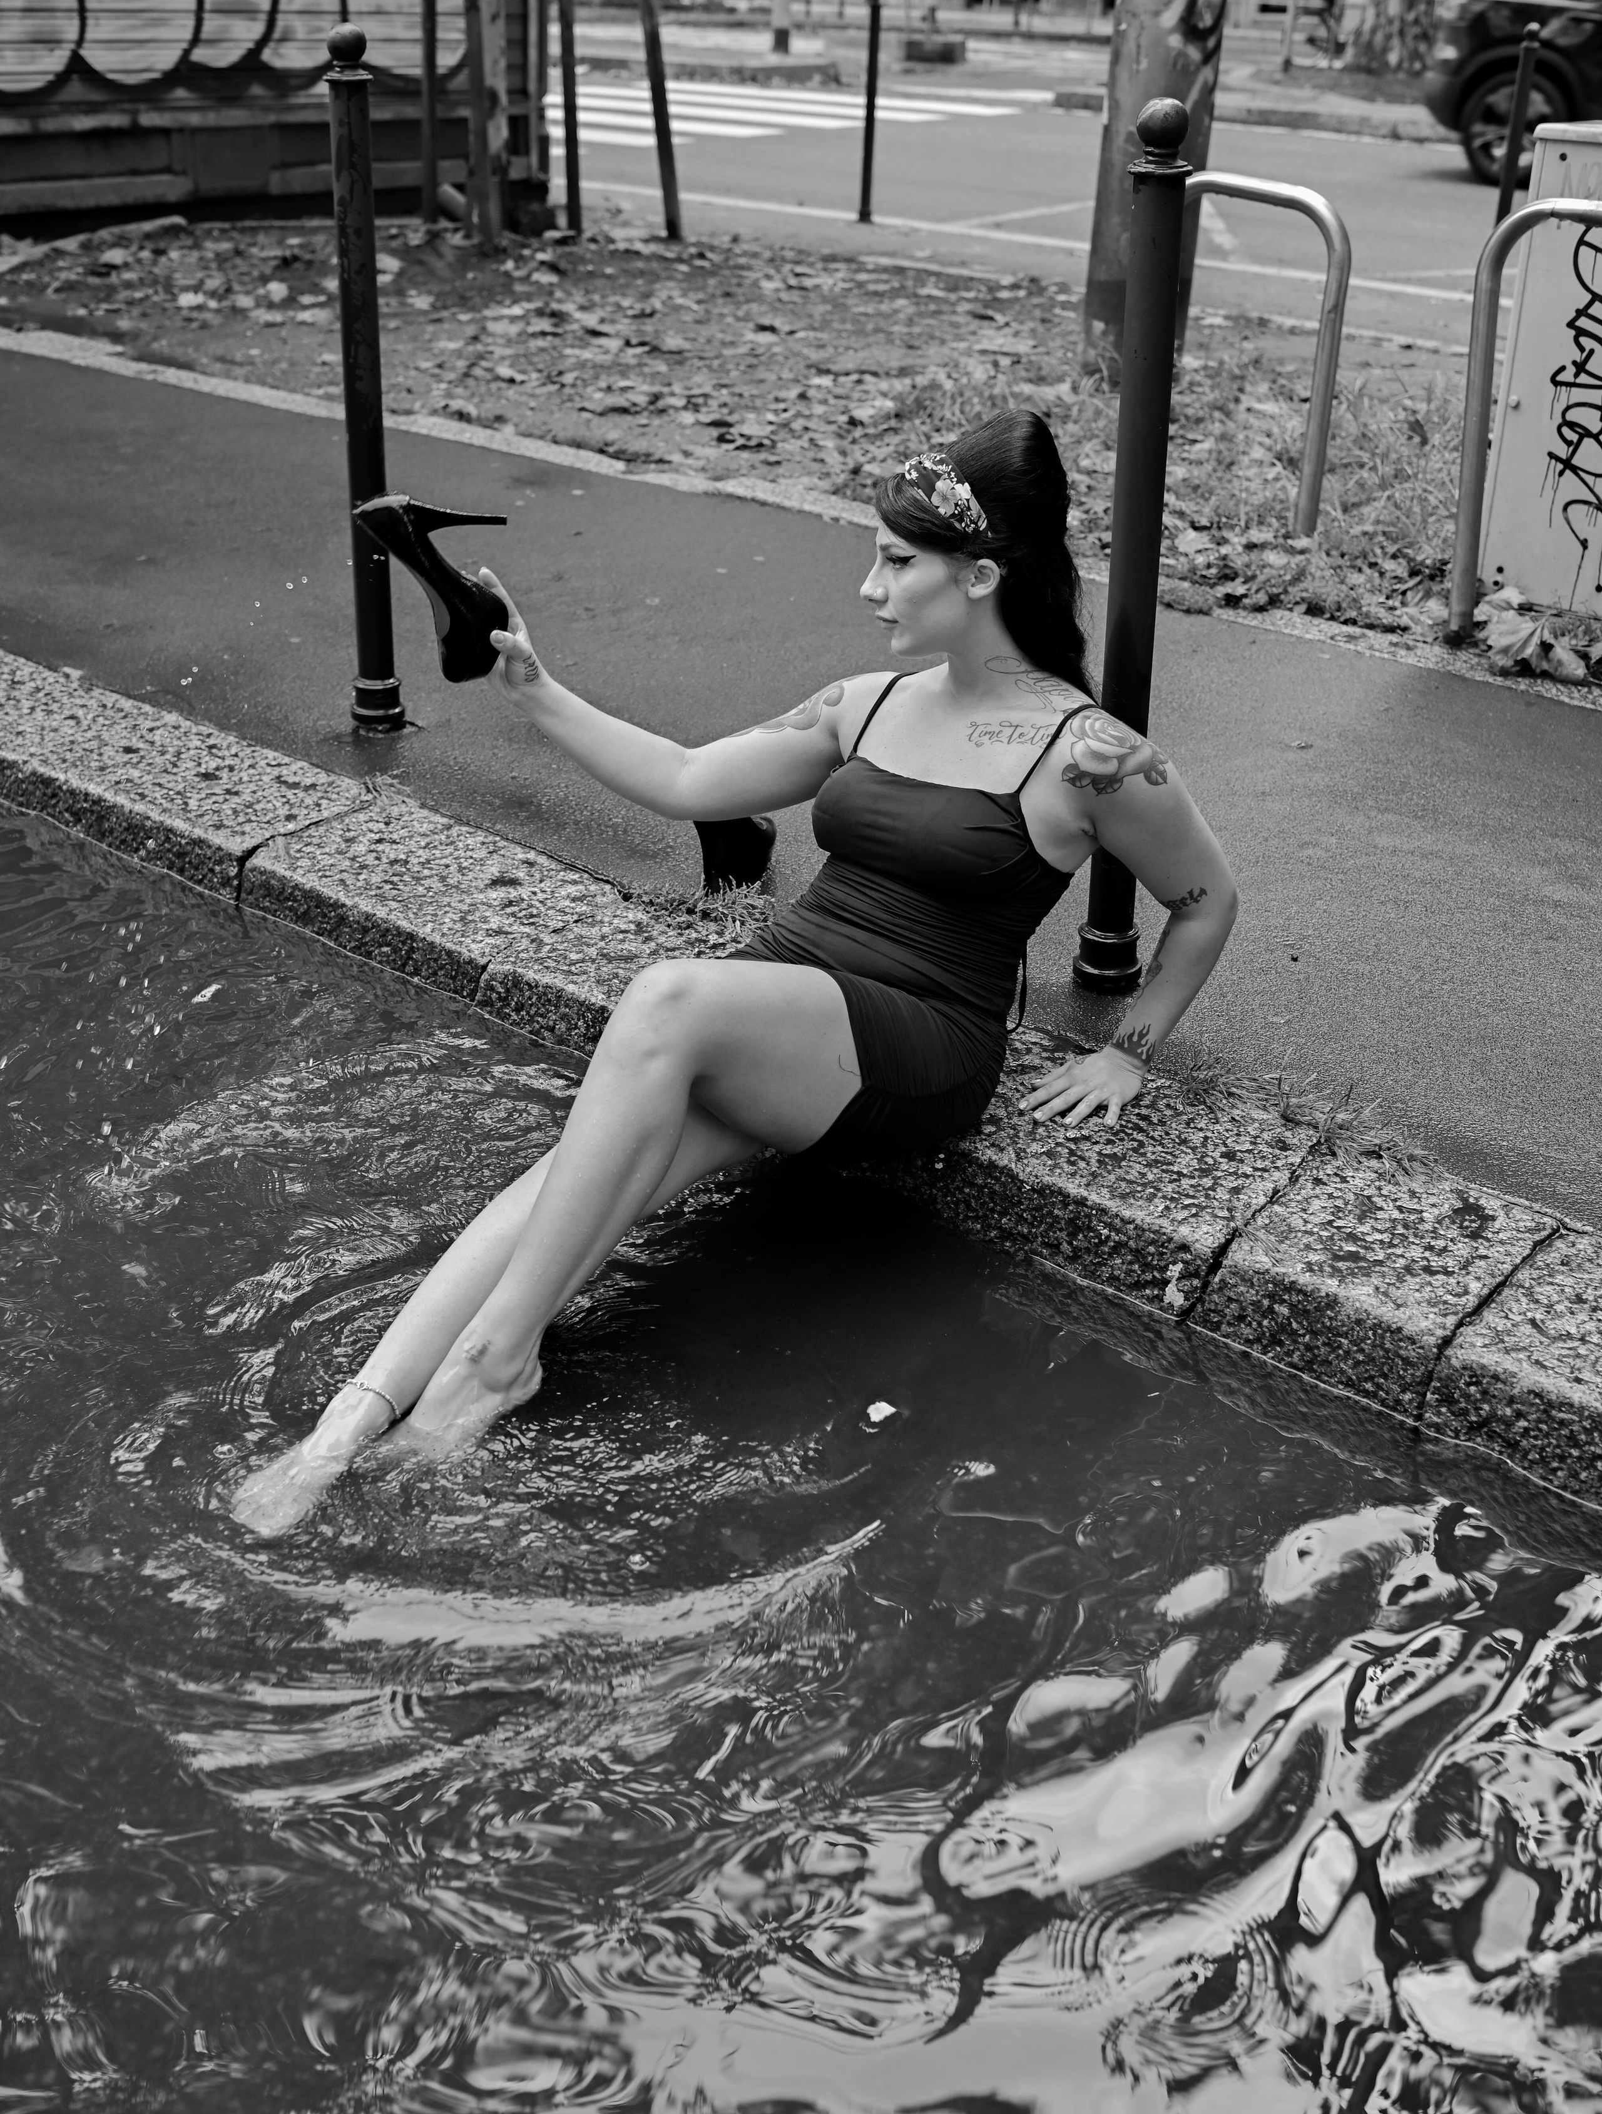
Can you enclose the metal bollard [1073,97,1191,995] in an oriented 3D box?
[{"bbox_3d":[0.415,-0.598,2.918,0.092,1.110,0.092,0,26,0],"label":"metal bollard"}]

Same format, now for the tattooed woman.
[{"bbox_3d":[-0.099,-0.133,2.499,0.620,0.970,1.150,21,33,36],"label":"tattooed woman"}]

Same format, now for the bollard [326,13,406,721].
[{"bbox_3d":[-0.714,-1.076,3.810,0.092,1.110,0.092,2,26,-1],"label":"bollard"}]

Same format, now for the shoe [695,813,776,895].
[{"bbox_3d":[-0.109,-0.352,3.476,0.085,0.165,0.205,-9,28,-18],"label":"shoe"}]

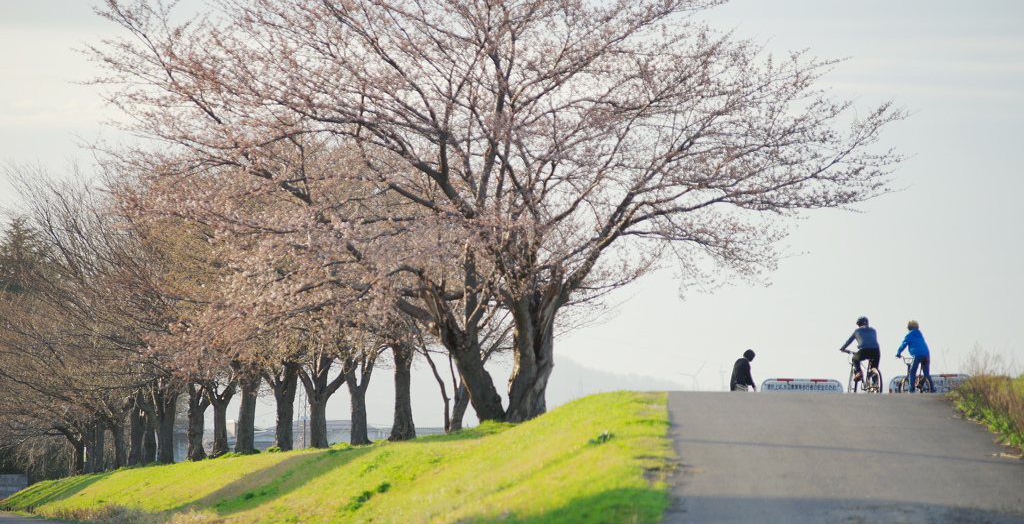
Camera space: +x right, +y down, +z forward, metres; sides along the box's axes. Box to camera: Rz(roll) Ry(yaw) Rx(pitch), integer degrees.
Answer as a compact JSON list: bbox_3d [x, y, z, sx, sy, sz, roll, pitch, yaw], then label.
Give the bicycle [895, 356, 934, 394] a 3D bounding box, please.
[{"bbox_3d":[7.727,2.242,108.500,0.620,0.930,1.470,1,-2,-20],"label":"bicycle"}]

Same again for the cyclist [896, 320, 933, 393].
[{"bbox_3d":[7.708,1.898,108.500,0.560,1.580,0.680,1,-2,-19],"label":"cyclist"}]

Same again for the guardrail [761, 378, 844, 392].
[{"bbox_3d":[6.955,3.169,136.000,1.970,0.800,0.090,0,-2,2],"label":"guardrail"}]

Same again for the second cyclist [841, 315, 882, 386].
[{"bbox_3d":[6.607,1.786,107.500,0.580,1.520,0.780,1,-2,-19],"label":"second cyclist"}]

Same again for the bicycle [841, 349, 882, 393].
[{"bbox_3d":[6.654,2.164,107.500,0.620,1.030,1.720,1,-2,-19],"label":"bicycle"}]

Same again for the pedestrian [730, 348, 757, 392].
[{"bbox_3d":[4.889,2.627,120.000,0.480,1.550,0.480,1,-2,-29],"label":"pedestrian"}]

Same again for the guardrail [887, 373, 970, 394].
[{"bbox_3d":[9.992,3.085,136.000,1.970,0.800,0.090,0,-2,6],"label":"guardrail"}]

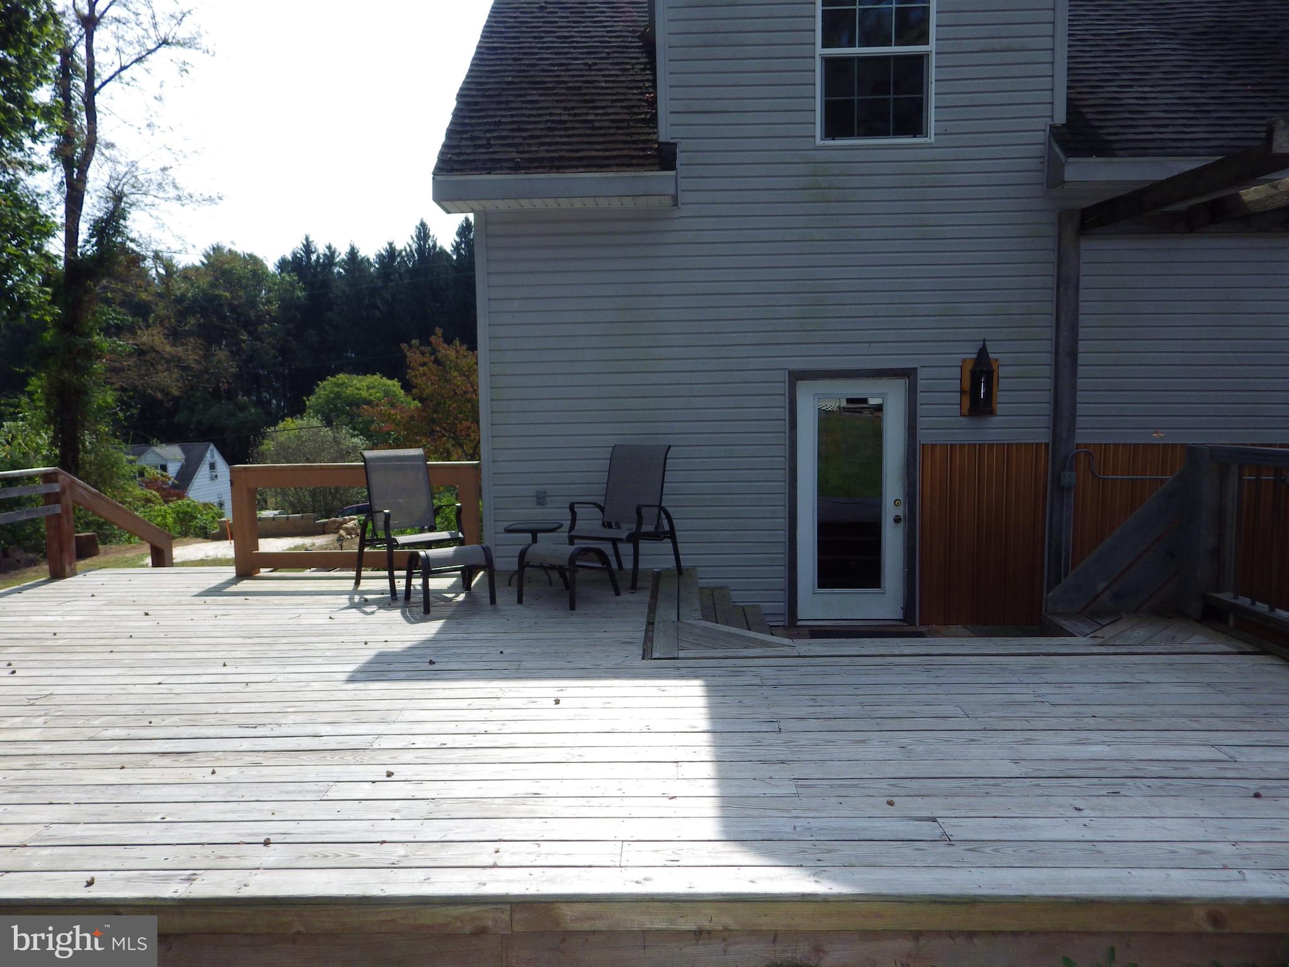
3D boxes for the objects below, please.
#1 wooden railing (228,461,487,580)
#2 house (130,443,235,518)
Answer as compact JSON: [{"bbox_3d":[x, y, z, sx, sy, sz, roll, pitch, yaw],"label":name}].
[{"bbox_3d":[-2.371,0.297,6.793,2.030,0.915,0.150,-1,5,1],"label":"wooden railing"},{"bbox_3d":[-33.219,0.564,54.291,8.400,6.100,6.500,-1,5,-5],"label":"house"}]

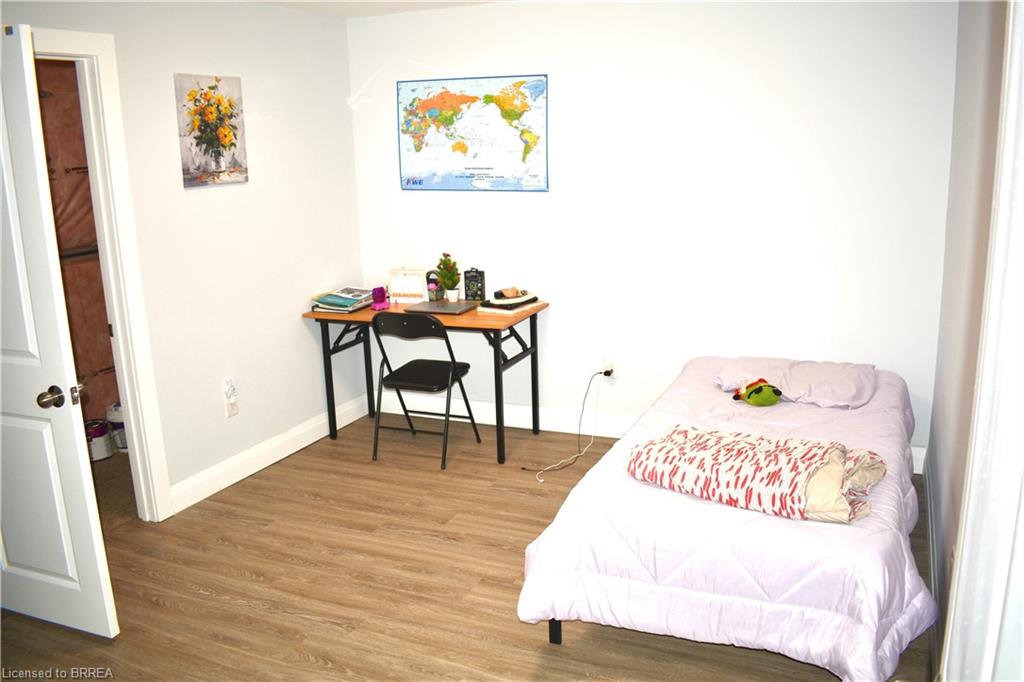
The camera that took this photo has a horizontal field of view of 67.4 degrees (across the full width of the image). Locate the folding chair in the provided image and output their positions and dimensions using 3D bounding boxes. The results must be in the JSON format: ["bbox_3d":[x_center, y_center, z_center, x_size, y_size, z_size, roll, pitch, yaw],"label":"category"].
[{"bbox_3d":[-0.476,0.219,4.189,0.447,0.808,0.484,4,13,23],"label":"folding chair"}]

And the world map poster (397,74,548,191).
[{"bbox_3d":[-0.231,-1.166,4.357,0.936,0.614,0.015,4,13,23],"label":"world map poster"}]

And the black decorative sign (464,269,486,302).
[{"bbox_3d":[-0.207,-0.316,4.391,0.106,0.186,0.037,2,13,17],"label":"black decorative sign"}]

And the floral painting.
[{"bbox_3d":[-1.384,-0.981,3.587,0.025,0.502,0.408,4,13,23],"label":"floral painting"}]

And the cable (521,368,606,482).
[{"bbox_3d":[0.268,0.435,4.093,0.298,0.402,0.730,4,13,23],"label":"cable"}]

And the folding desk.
[{"bbox_3d":[-0.476,0.197,4.415,1.214,0.757,0.633,4,13,23],"label":"folding desk"}]

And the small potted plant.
[{"bbox_3d":[-0.352,-0.359,4.360,0.135,0.261,0.135,-1,12,0],"label":"small potted plant"}]

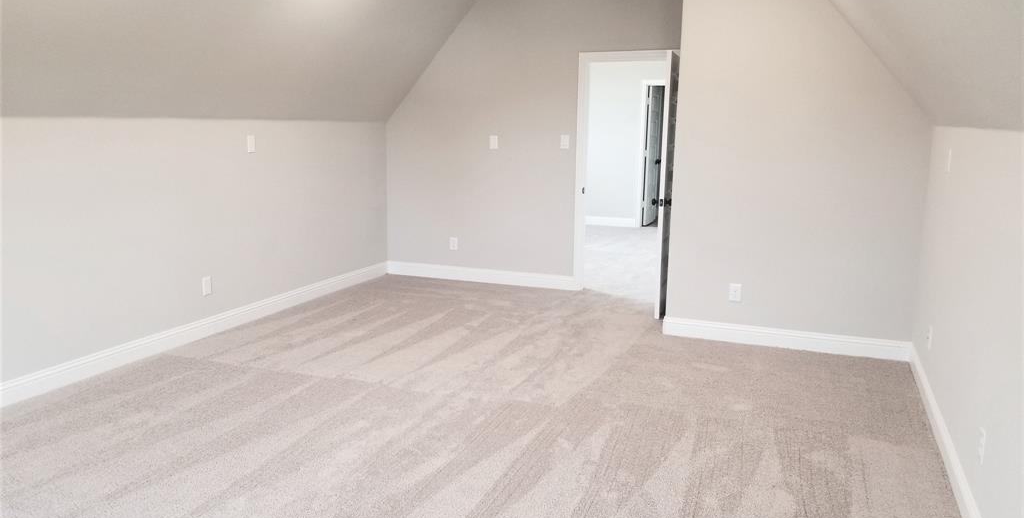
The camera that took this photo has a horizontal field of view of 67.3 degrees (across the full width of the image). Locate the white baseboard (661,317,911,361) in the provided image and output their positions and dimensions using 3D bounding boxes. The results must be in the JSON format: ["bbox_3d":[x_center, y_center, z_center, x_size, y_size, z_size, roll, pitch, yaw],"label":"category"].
[{"bbox_3d":[1.855,0.548,5.312,1.614,0.131,0.018,5,11,21],"label":"white baseboard"}]

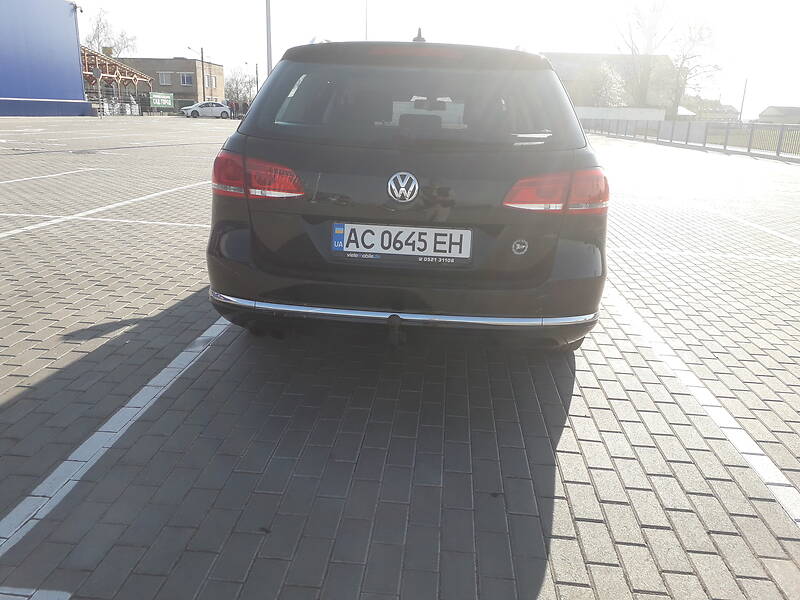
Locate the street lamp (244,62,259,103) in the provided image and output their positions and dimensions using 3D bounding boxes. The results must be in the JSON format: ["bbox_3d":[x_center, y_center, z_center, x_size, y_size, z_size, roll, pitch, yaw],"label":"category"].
[{"bbox_3d":[-21.651,-30.772,90.977,2.040,7.220,0.300,1,17,0],"label":"street lamp"}]

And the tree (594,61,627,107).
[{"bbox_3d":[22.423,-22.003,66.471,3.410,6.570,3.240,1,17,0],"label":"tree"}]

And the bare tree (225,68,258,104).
[{"bbox_3d":[-21.347,-27.816,83.516,4.280,5.950,4.070,1,17,0],"label":"bare tree"}]

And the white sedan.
[{"bbox_3d":[-17.220,-16.911,55.590,4.630,1.440,1.780,-12,21,-36],"label":"white sedan"}]

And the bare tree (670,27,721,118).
[{"bbox_3d":[32.030,-24.276,67.867,5.660,10.480,5.370,1,17,0],"label":"bare tree"}]

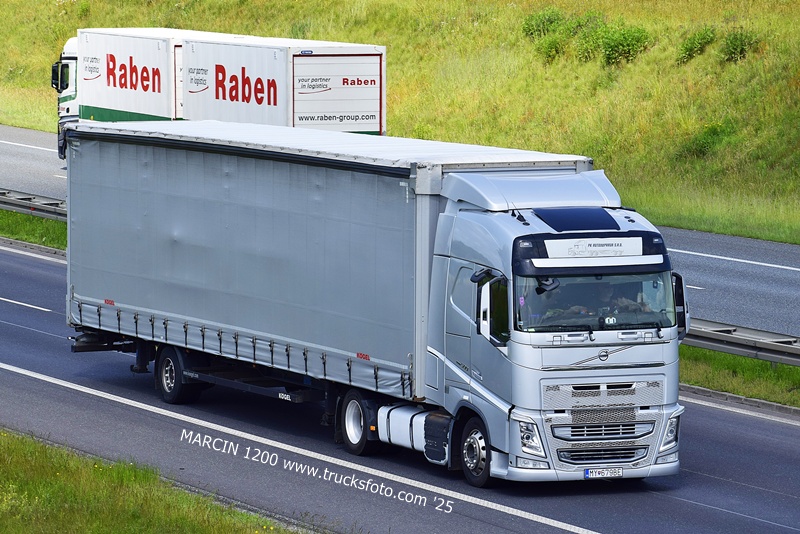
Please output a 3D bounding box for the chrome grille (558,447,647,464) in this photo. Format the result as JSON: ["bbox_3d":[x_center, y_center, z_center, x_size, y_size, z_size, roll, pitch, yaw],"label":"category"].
[{"bbox_3d":[2.583,2.405,47.401,1.240,0.195,0.140,-3,5,-25],"label":"chrome grille"}]

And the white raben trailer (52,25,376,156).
[{"bbox_3d":[-5.140,-4.150,99.900,2.600,3.970,18.300,-2,5,-23],"label":"white raben trailer"}]

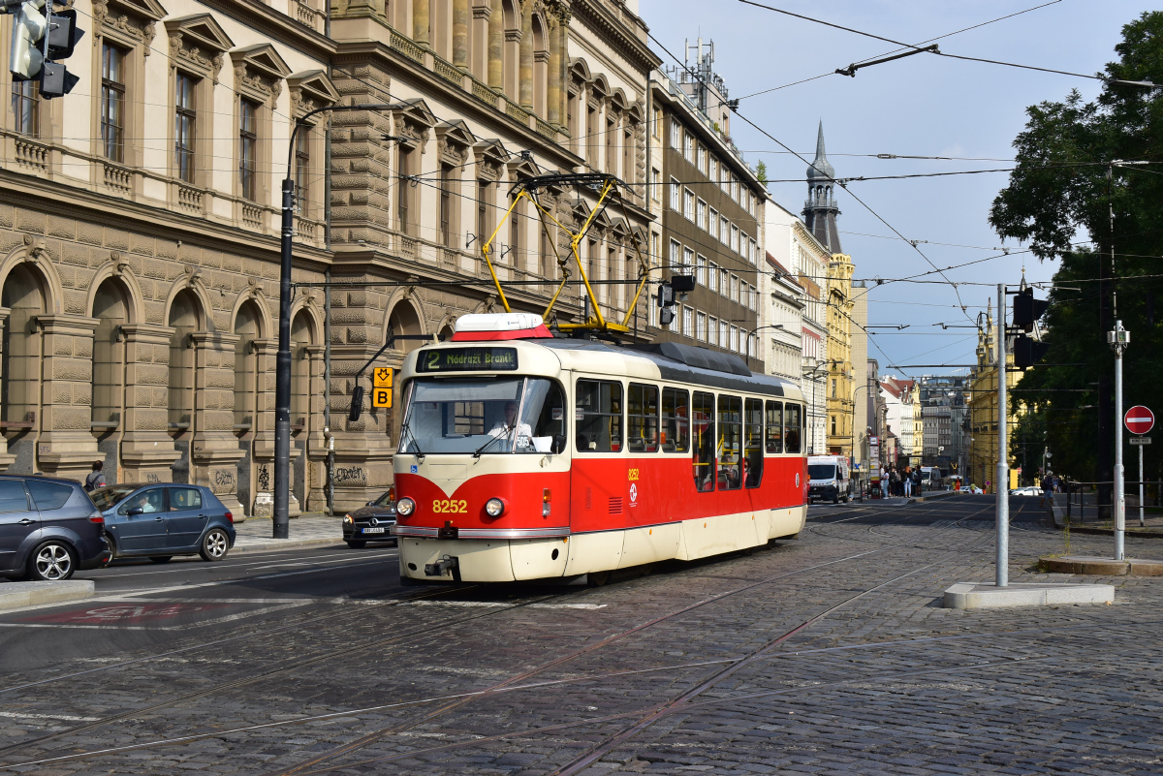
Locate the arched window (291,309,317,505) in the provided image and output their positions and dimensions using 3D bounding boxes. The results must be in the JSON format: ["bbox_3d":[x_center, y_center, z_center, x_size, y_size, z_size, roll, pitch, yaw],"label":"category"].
[{"bbox_3d":[-8.892,0.710,52.500,0.450,6.300,1.950,0,-2,16],"label":"arched window"}]

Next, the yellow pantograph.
[{"bbox_3d":[-0.157,-1.900,23.250,1.900,2.230,2.900,0,-2,21],"label":"yellow pantograph"}]

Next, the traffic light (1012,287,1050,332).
[{"bbox_3d":[5.471,-0.949,20.050,0.420,0.540,0.450,0,-2,8],"label":"traffic light"}]

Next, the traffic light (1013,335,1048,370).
[{"bbox_3d":[5.471,-0.430,20.050,0.420,0.420,0.360,0,-2,8],"label":"traffic light"}]

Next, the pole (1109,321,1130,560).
[{"bbox_3d":[8.330,0.810,25.500,0.330,3.720,0.250,0,-2,10],"label":"pole"}]

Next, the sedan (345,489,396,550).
[{"bbox_3d":[-3.180,2.660,35.900,1.850,1.440,4.700,-1,-2,24],"label":"sedan"}]

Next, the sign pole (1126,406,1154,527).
[{"bbox_3d":[13.629,1.927,40.200,0.700,2.970,0.120,0,-2,17],"label":"sign pole"}]

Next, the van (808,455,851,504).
[{"bbox_3d":[12.500,4.680,85.300,2.100,2.500,5.700,0,-2,15],"label":"van"}]

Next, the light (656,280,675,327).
[{"bbox_3d":[1.796,-1.745,34.500,0.380,0.880,0.420,2,-2,-38],"label":"light"}]

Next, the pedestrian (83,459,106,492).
[{"bbox_3d":[-10.910,2.490,37.000,0.520,1.740,0.420,0,-2,20],"label":"pedestrian"}]

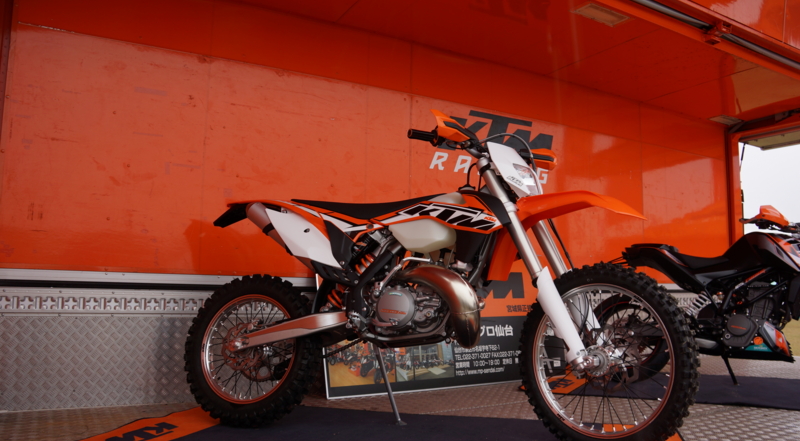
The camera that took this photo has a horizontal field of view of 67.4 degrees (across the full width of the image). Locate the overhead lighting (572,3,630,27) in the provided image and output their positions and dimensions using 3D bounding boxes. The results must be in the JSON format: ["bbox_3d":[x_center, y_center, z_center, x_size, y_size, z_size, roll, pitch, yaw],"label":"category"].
[{"bbox_3d":[1.181,-1.206,3.516,0.335,0.035,0.135,4,-7,-30],"label":"overhead lighting"}]

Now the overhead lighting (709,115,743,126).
[{"bbox_3d":[3.072,-0.942,5.650,0.345,0.035,0.155,4,-7,-30],"label":"overhead lighting"}]

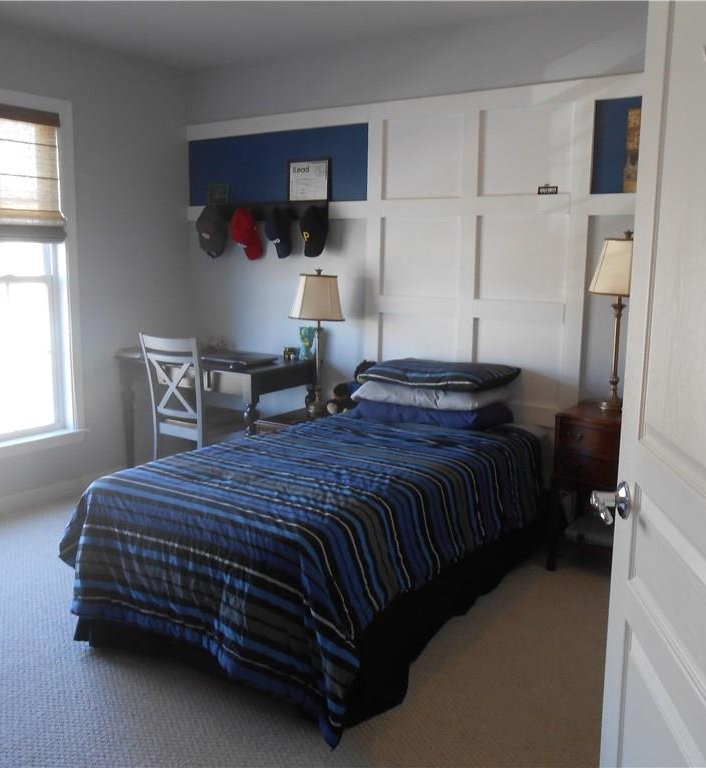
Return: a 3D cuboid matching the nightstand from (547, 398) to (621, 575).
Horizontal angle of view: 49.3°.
[{"bbox_3d":[1.139,0.479,3.361,0.455,0.701,0.356,7,12,34],"label":"nightstand"}]

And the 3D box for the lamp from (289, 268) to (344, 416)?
[{"bbox_3d":[-0.181,-0.221,4.039,0.255,0.775,0.255,7,11,34],"label":"lamp"}]

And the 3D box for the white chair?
[{"bbox_3d":[-0.904,0.181,4.304,0.430,0.935,0.480,6,11,28],"label":"white chair"}]

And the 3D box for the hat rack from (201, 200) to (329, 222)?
[{"bbox_3d":[-0.523,-0.977,4.377,0.880,0.100,0.090,7,11,34],"label":"hat rack"}]

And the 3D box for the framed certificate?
[{"bbox_3d":[-0.236,-1.105,4.167,0.290,0.235,0.030,7,11,34],"label":"framed certificate"}]

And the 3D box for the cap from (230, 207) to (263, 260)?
[{"bbox_3d":[-0.620,-0.882,4.478,0.170,0.280,0.130,7,26,34],"label":"cap"}]

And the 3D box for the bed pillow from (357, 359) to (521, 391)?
[{"bbox_3d":[0.403,-0.044,3.545,0.640,0.115,0.450,6,11,28],"label":"bed pillow"}]

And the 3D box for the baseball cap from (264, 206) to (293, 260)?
[{"bbox_3d":[-0.421,-0.861,4.343,0.170,0.280,0.130,7,18,34],"label":"baseball cap"}]

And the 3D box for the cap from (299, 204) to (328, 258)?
[{"bbox_3d":[-0.221,-0.817,4.109,0.165,0.280,0.140,7,11,34],"label":"cap"}]

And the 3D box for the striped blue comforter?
[{"bbox_3d":[-0.070,0.550,2.984,1.160,0.550,1.700,7,11,34],"label":"striped blue comforter"}]

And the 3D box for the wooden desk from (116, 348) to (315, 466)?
[{"bbox_3d":[-0.785,0.229,4.494,0.996,0.770,0.651,7,12,34],"label":"wooden desk"}]

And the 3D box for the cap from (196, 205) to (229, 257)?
[{"bbox_3d":[-0.853,-0.919,4.634,0.170,0.280,0.130,7,16,34],"label":"cap"}]

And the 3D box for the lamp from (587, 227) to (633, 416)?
[{"bbox_3d":[1.151,-0.263,3.307,0.280,0.779,0.280,7,12,34],"label":"lamp"}]

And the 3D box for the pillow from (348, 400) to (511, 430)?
[{"bbox_3d":[0.396,0.090,3.775,0.670,0.120,0.420,7,12,34],"label":"pillow"}]

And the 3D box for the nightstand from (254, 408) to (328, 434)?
[{"bbox_3d":[-0.204,0.445,4.024,0.420,0.530,0.520,7,11,34],"label":"nightstand"}]

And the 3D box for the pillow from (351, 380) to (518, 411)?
[{"bbox_3d":[0.390,0.047,3.544,0.640,0.120,0.450,6,11,28],"label":"pillow"}]

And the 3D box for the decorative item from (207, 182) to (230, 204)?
[{"bbox_3d":[-0.806,-1.143,4.625,0.135,0.130,0.030,7,12,34],"label":"decorative item"}]

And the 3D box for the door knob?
[{"bbox_3d":[0.462,0.219,1.377,0.062,0.066,0.138,1,10,5],"label":"door knob"}]

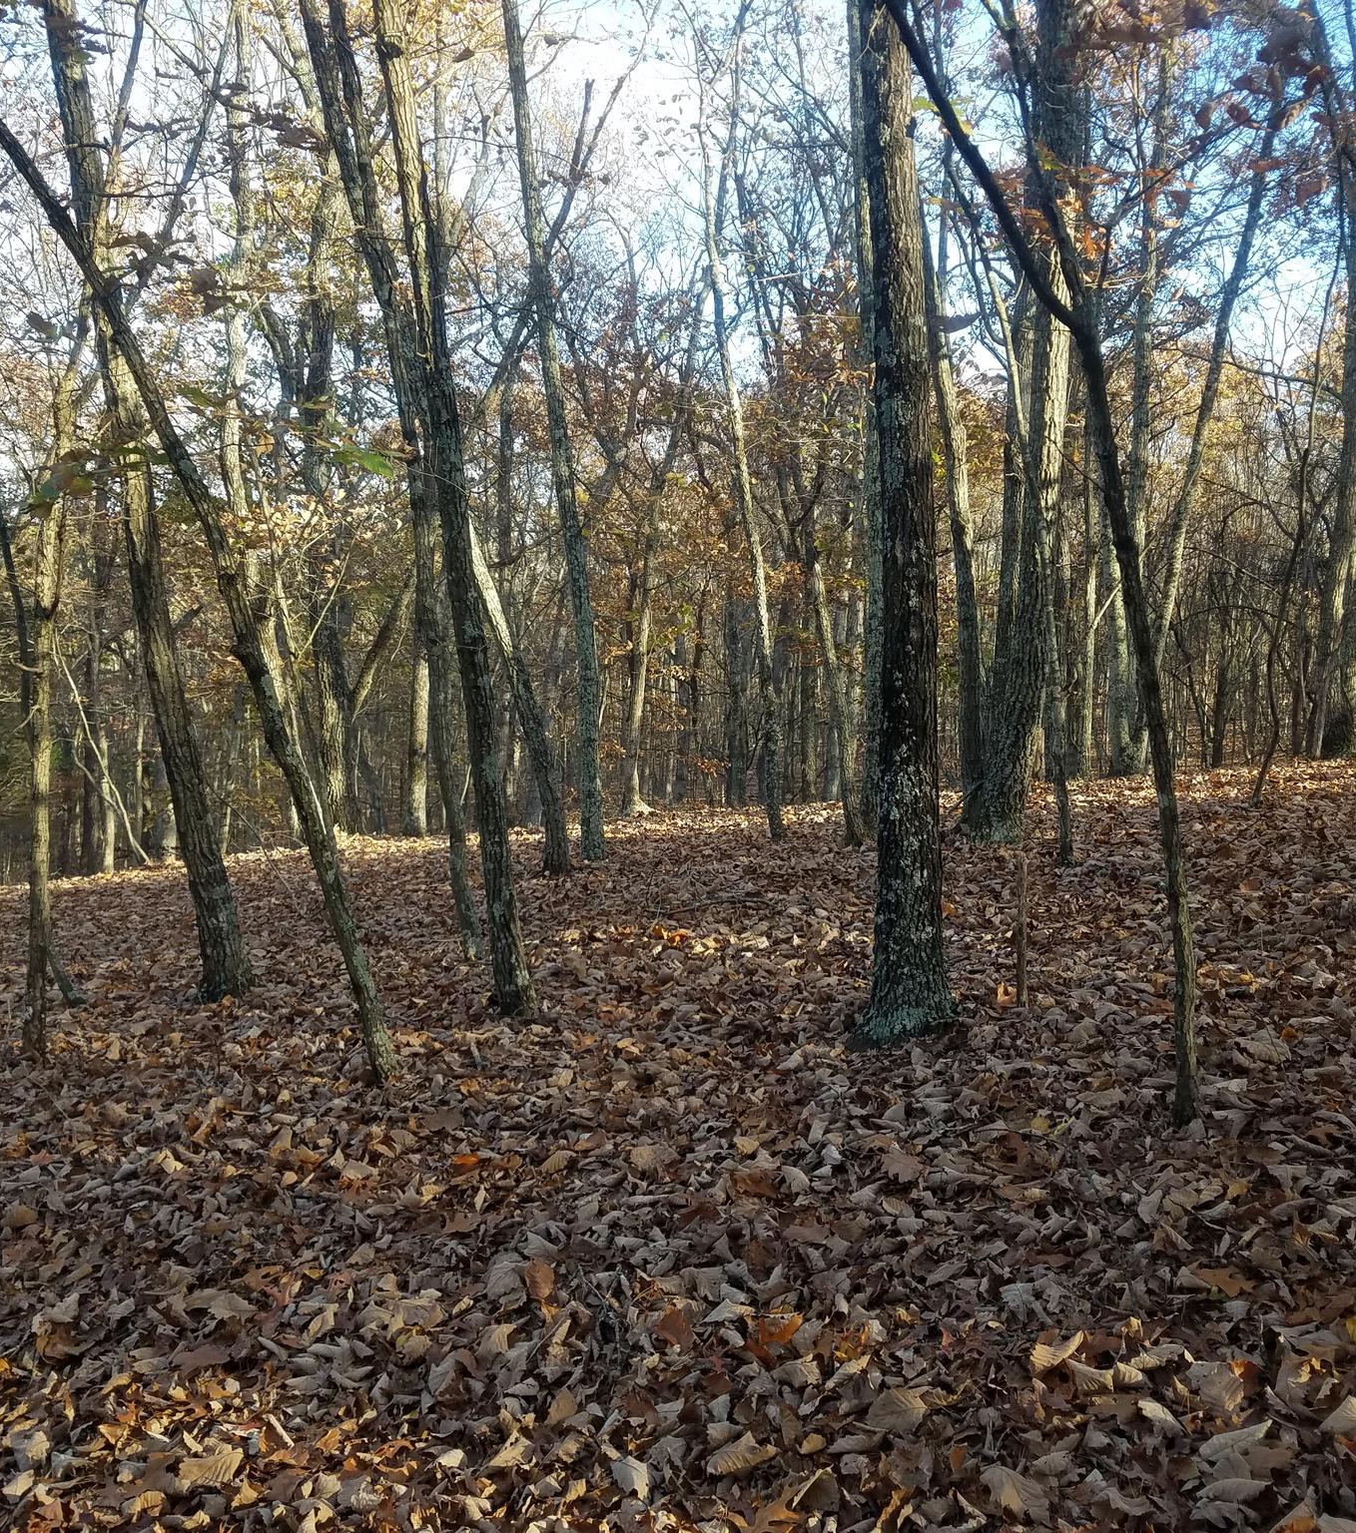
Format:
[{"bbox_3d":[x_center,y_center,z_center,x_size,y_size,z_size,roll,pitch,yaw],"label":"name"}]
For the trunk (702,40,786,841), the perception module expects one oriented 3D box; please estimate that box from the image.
[{"bbox_3d":[0.691,-3.488,16.400,0.820,8.500,0.600,-1,2,0],"label":"trunk"}]

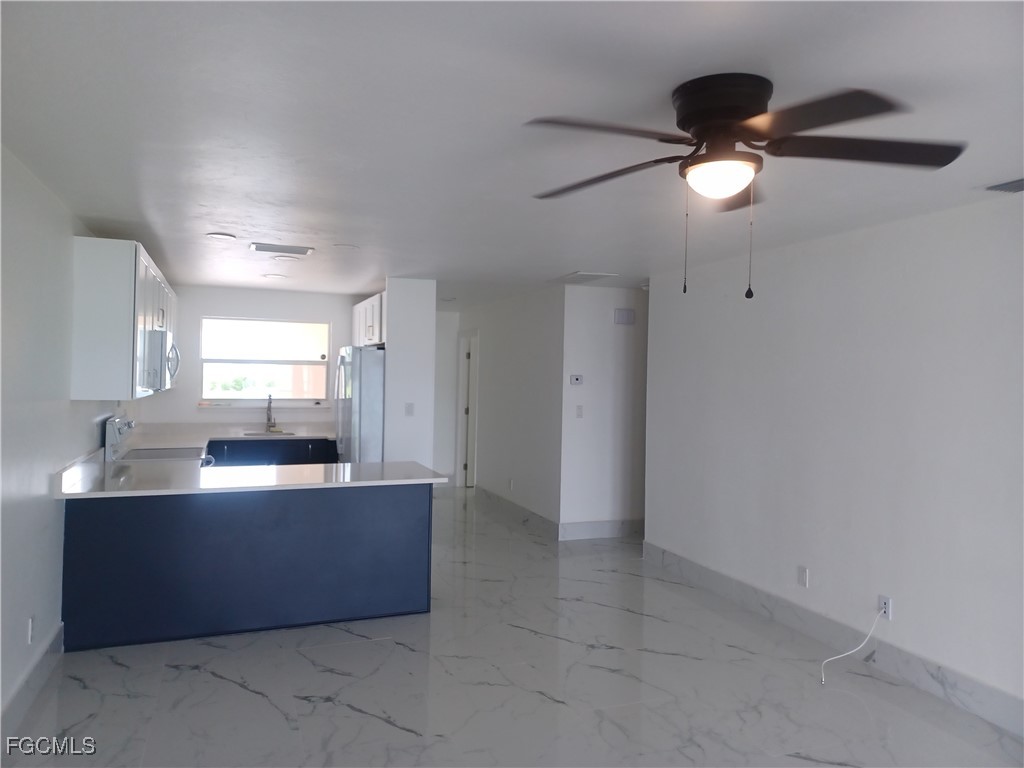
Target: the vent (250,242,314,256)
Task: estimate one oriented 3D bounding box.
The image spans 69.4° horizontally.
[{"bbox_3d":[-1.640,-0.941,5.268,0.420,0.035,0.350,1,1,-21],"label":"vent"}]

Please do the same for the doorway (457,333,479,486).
[{"bbox_3d":[-0.528,0.358,9.692,0.120,2.125,0.860,1,1,-21],"label":"doorway"}]

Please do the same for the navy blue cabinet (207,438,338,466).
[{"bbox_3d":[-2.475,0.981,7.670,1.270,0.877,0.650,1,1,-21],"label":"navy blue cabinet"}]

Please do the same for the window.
[{"bbox_3d":[-2.641,-0.246,7.980,1.315,0.885,0.120,1,1,-21],"label":"window"}]

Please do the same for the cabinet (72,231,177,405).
[{"bbox_3d":[-2.936,-0.403,5.828,0.341,0.917,3.400,1,1,-21],"label":"cabinet"}]

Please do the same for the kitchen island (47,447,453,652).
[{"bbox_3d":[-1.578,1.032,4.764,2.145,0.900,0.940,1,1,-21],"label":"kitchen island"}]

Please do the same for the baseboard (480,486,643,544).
[{"bbox_3d":[0.404,1.377,8.278,0.890,0.165,2.550,1,1,-21],"label":"baseboard"}]

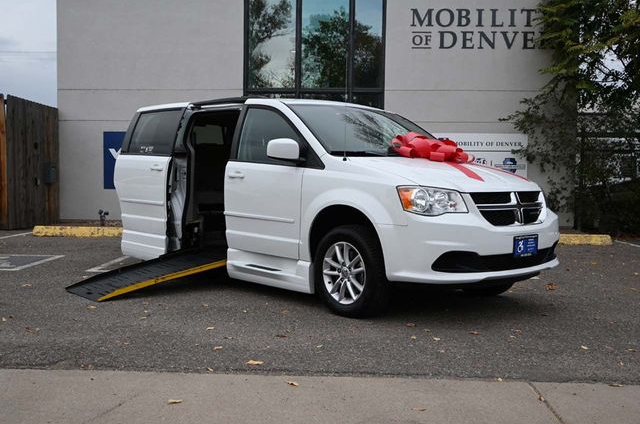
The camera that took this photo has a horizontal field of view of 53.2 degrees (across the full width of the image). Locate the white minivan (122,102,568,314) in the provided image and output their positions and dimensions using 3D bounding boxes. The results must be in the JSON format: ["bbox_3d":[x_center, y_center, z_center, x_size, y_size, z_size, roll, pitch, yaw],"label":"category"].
[{"bbox_3d":[-0.170,-0.210,6.457,2.040,1.800,5.150,-2,4,-41],"label":"white minivan"}]

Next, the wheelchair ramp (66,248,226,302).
[{"bbox_3d":[-1.520,0.544,5.904,1.420,0.110,0.730,-14,12,-39],"label":"wheelchair ramp"}]

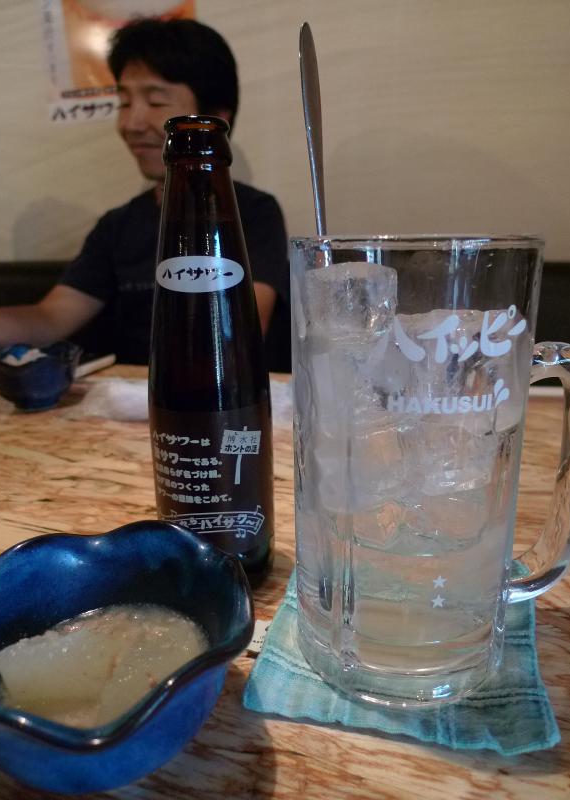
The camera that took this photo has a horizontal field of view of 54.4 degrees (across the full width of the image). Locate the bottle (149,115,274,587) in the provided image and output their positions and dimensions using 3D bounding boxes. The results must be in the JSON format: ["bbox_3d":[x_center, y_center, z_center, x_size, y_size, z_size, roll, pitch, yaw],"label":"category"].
[{"bbox_3d":[-0.034,-0.013,0.250,0.056,0.205,0.056,0,15,2],"label":"bottle"}]

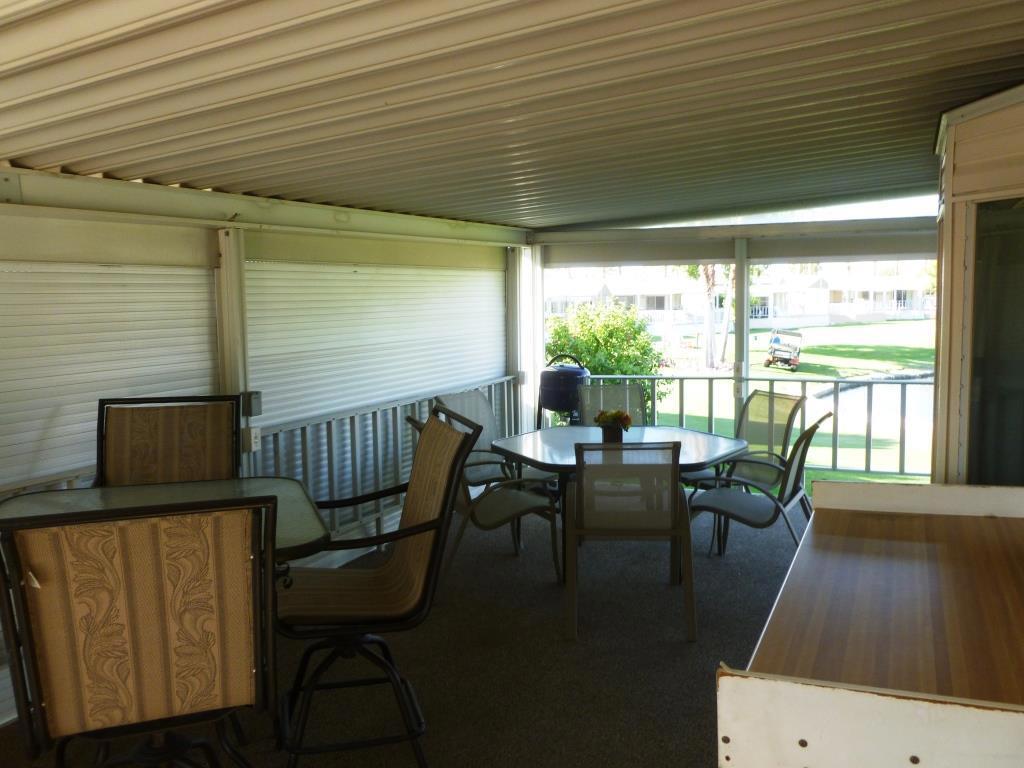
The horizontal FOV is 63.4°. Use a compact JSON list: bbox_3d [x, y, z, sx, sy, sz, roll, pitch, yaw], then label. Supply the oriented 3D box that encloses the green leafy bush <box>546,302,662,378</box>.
[{"bbox_3d":[1.178,0.100,10.568,1.600,2.300,1.600,-1,6,6],"label":"green leafy bush"}]

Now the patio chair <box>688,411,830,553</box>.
[{"bbox_3d":[1.392,0.631,4.634,0.730,0.940,0.600,2,7,29],"label":"patio chair"}]

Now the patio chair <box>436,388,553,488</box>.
[{"bbox_3d":[-0.088,0.555,5.666,0.730,0.940,0.600,3,7,34],"label":"patio chair"}]

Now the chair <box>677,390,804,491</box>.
[{"bbox_3d":[1.487,0.546,5.446,0.730,0.940,0.600,-4,6,-23],"label":"chair"}]

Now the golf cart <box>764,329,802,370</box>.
[{"bbox_3d":[11.822,-1.478,36.000,1.200,1.800,2.400,8,6,7],"label":"golf cart"}]

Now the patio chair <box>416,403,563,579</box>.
[{"bbox_3d":[-0.188,0.652,4.731,0.730,0.940,0.600,-4,6,-24],"label":"patio chair"}]

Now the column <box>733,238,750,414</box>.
[{"bbox_3d":[1.876,-0.151,6.744,0.110,2.040,0.110,1,6,19],"label":"column"}]

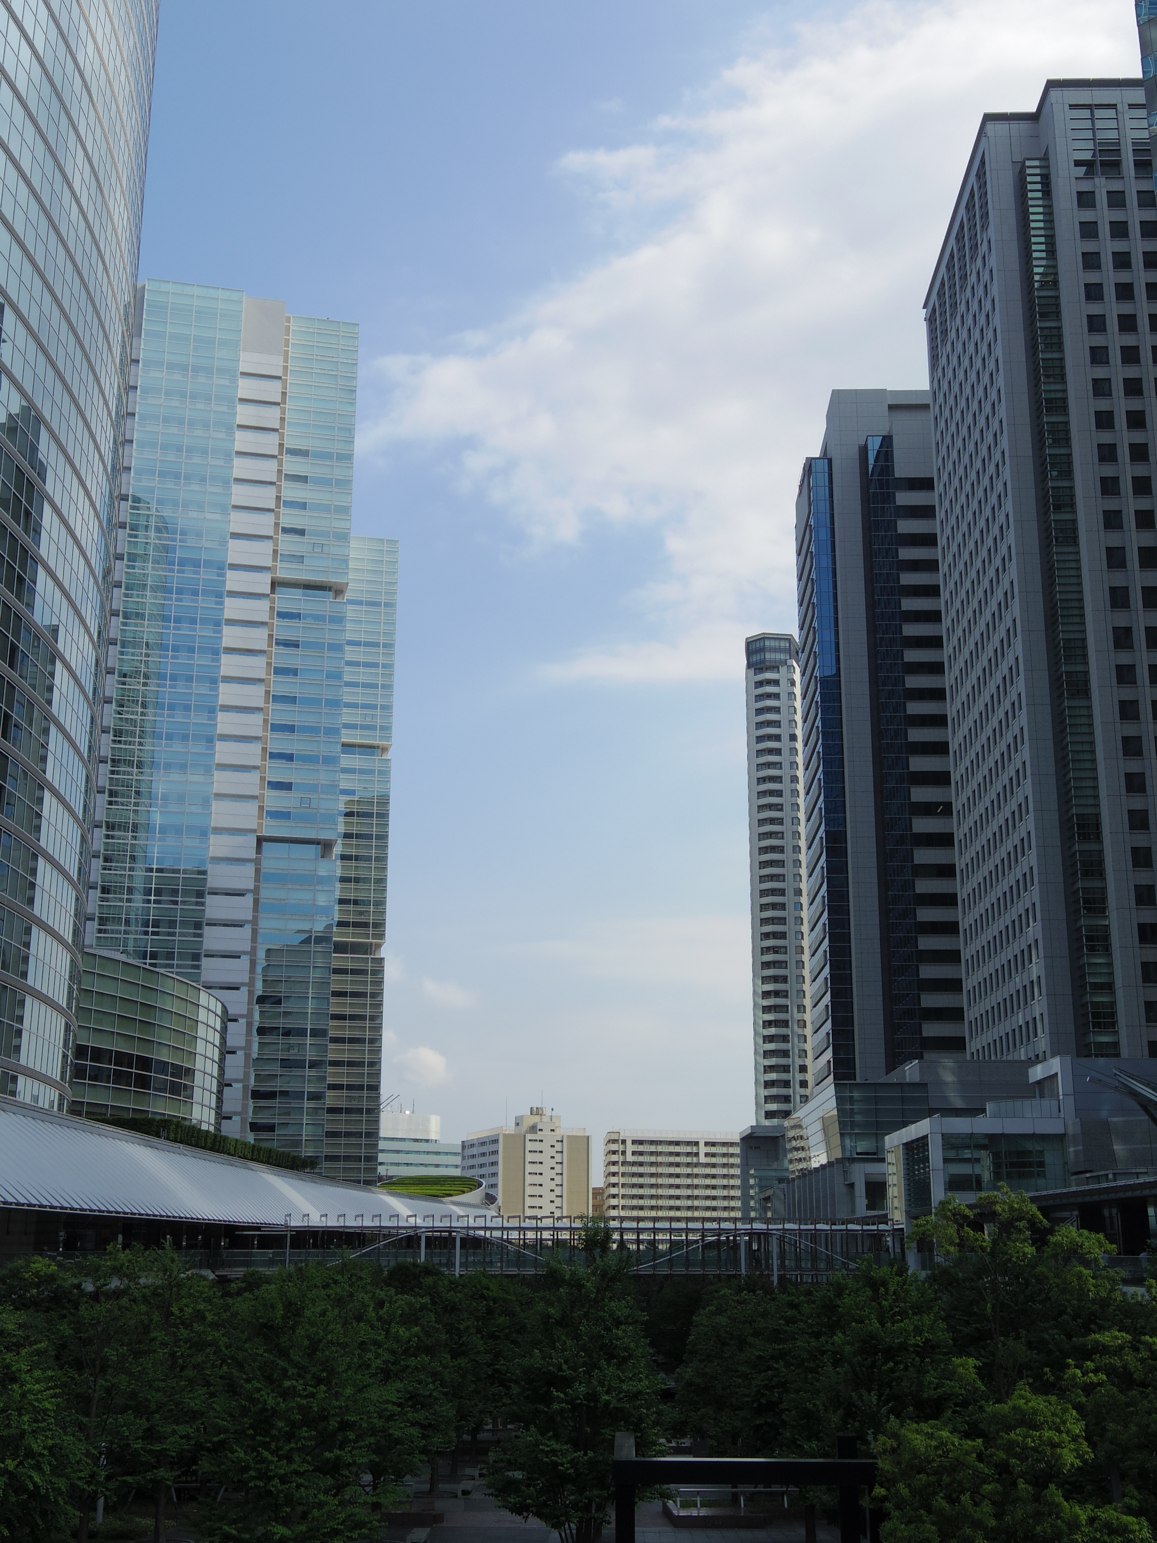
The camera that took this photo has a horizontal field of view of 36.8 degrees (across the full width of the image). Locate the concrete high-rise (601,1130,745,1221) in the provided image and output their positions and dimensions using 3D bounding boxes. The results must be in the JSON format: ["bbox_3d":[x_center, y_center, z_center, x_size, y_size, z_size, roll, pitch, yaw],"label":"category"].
[{"bbox_3d":[29.598,115.194,461.585,46.000,37.700,11.500,6,-16,-20],"label":"concrete high-rise"}]

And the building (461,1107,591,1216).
[{"bbox_3d":[-16.043,126.877,522.601,27.350,47.020,38.110,6,-16,-19],"label":"building"}]

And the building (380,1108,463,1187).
[{"bbox_3d":[-61.678,138.730,574.082,44.250,51.000,30.000,12,-19,-36],"label":"building"}]

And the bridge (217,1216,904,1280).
[{"bbox_3d":[-0.752,32.247,117.716,47.040,4.080,4.300,4,-16,-13],"label":"bridge"}]

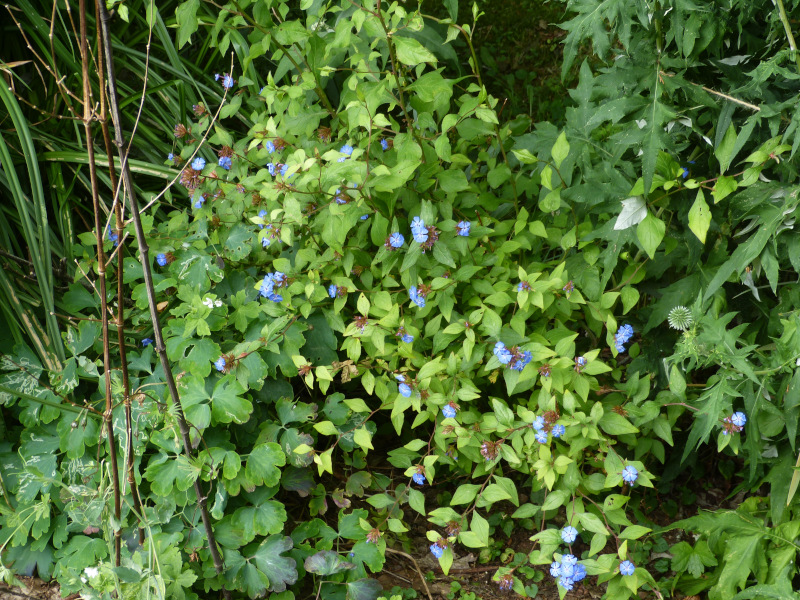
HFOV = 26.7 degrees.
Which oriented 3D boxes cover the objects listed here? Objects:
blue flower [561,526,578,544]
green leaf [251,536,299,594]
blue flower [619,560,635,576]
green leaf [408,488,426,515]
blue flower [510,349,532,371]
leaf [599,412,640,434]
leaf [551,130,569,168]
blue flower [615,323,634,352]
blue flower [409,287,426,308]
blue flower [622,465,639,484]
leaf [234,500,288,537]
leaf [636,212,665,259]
[{"bbox_3d":[0.209,0.290,2.080,0.020,0.010,0.020,0,66,0],"label":"blue flower"},{"bbox_3d":[-0.153,0.325,2.070,0.055,0.014,0.062,31,58,13],"label":"green leaf"},{"bbox_3d":[0.278,0.329,2.070,0.019,0.010,0.019,-2,70,-4],"label":"blue flower"},{"bbox_3d":[0.022,0.254,2.130,0.021,0.008,0.036,-14,68,-12],"label":"green leaf"},{"bbox_3d":[0.168,0.084,2.330,0.028,0.022,0.018,-6,26,-14],"label":"blue flower"},{"bbox_3d":[0.298,0.168,2.300,0.052,0.018,0.030,6,26,14],"label":"leaf"},{"bbox_3d":[0.236,-0.223,2.500,0.026,0.051,0.020,0,25,0],"label":"leaf"},{"bbox_3d":[0.309,0.053,2.320,0.027,0.034,0.021,-11,27,-23],"label":"blue flower"},{"bbox_3d":[0.025,-0.004,2.380,0.024,0.025,0.018,9,26,18],"label":"blue flower"},{"bbox_3d":[0.307,0.233,2.250,0.021,0.022,0.015,0,25,0],"label":"blue flower"},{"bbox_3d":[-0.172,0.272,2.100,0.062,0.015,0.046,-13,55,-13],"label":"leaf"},{"bbox_3d":[0.349,-0.090,2.350,0.039,0.059,0.024,0,25,0],"label":"leaf"}]

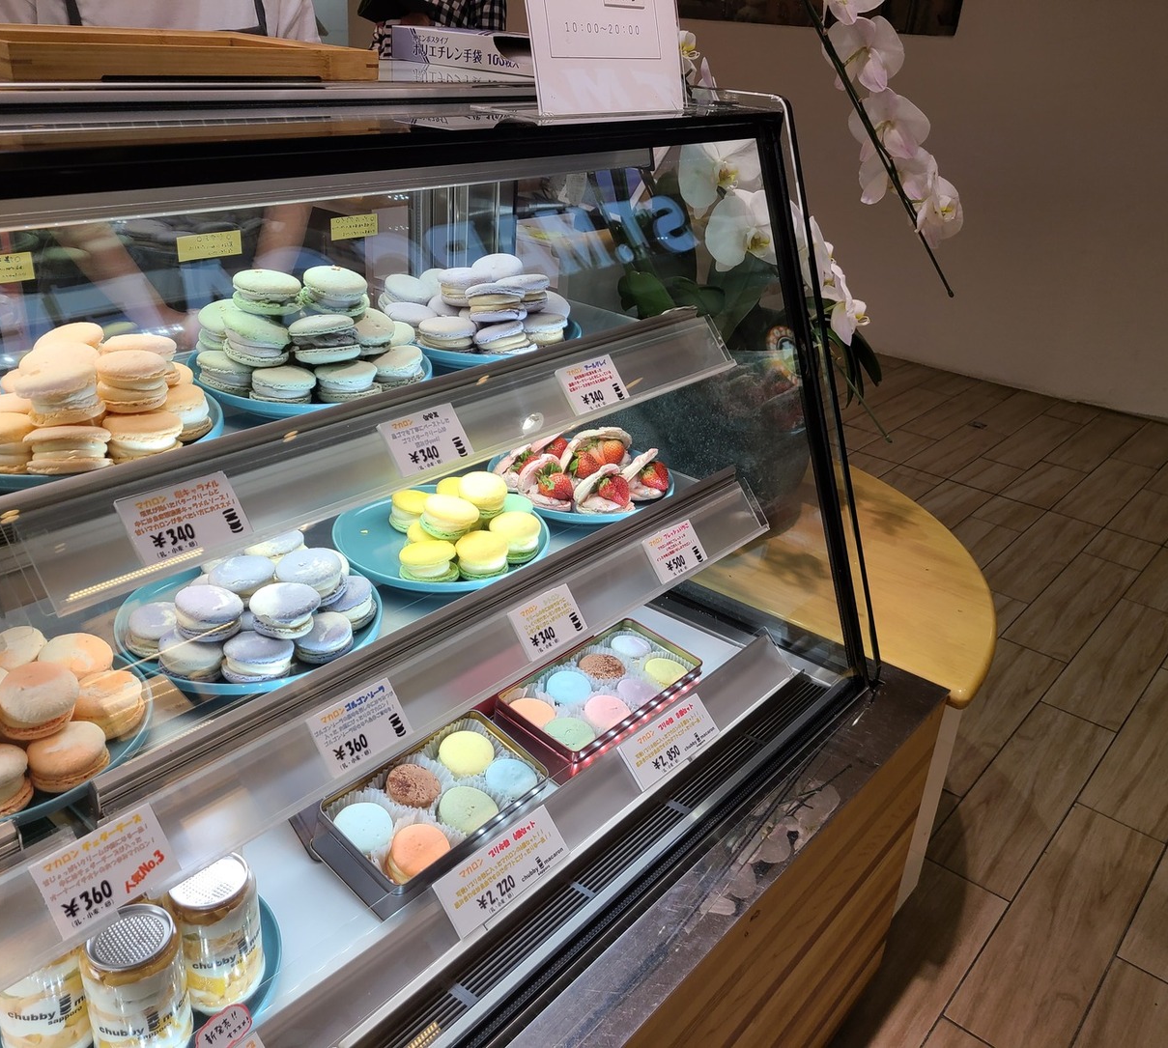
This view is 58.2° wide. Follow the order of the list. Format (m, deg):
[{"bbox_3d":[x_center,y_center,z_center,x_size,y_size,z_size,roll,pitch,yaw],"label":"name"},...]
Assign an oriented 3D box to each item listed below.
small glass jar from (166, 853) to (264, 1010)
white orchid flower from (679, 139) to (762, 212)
[{"bbox_3d":[-0.293,0.322,0.832,0.071,0.109,0.071,4,26,-2],"label":"small glass jar"},{"bbox_3d":[0.170,-0.424,1.260,0.110,0.105,0.050,-3,27,-14],"label":"white orchid flower"}]

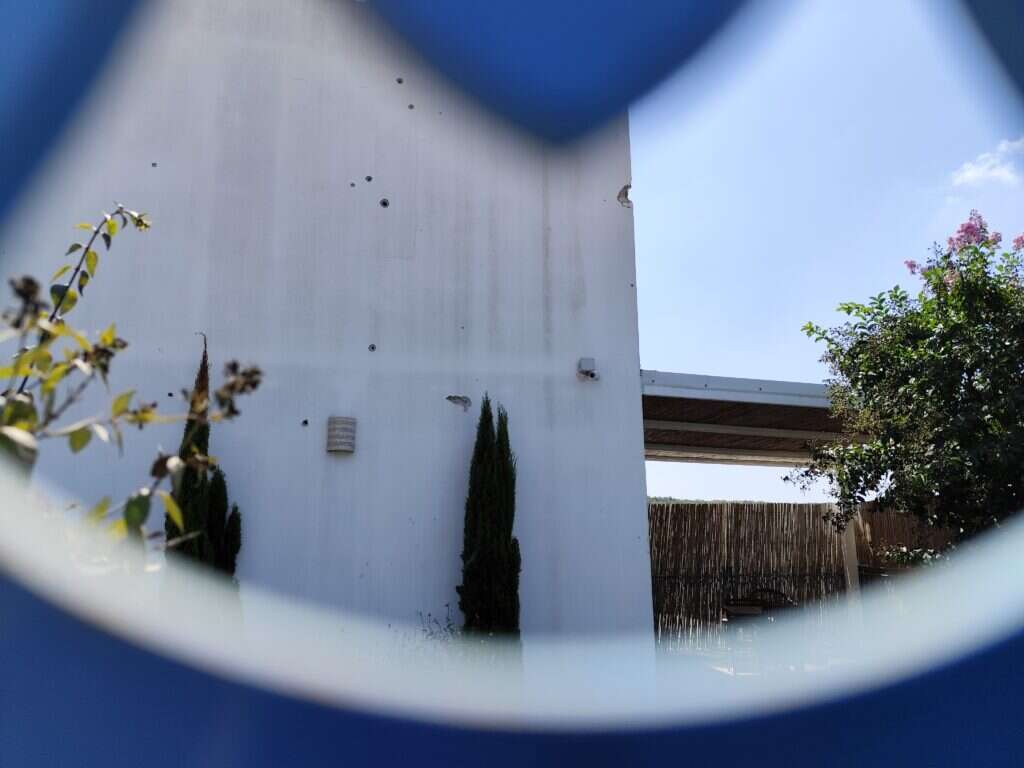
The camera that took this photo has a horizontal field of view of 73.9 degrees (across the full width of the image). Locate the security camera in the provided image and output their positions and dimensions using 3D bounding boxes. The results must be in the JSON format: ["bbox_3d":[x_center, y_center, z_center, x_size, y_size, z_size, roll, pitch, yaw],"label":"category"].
[{"bbox_3d":[0.639,-0.119,5.655,0.147,0.168,0.140,2,-11,-12],"label":"security camera"}]

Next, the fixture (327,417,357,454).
[{"bbox_3d":[-1.287,0.386,5.157,0.199,0.263,0.110,2,-11,-12],"label":"fixture"}]

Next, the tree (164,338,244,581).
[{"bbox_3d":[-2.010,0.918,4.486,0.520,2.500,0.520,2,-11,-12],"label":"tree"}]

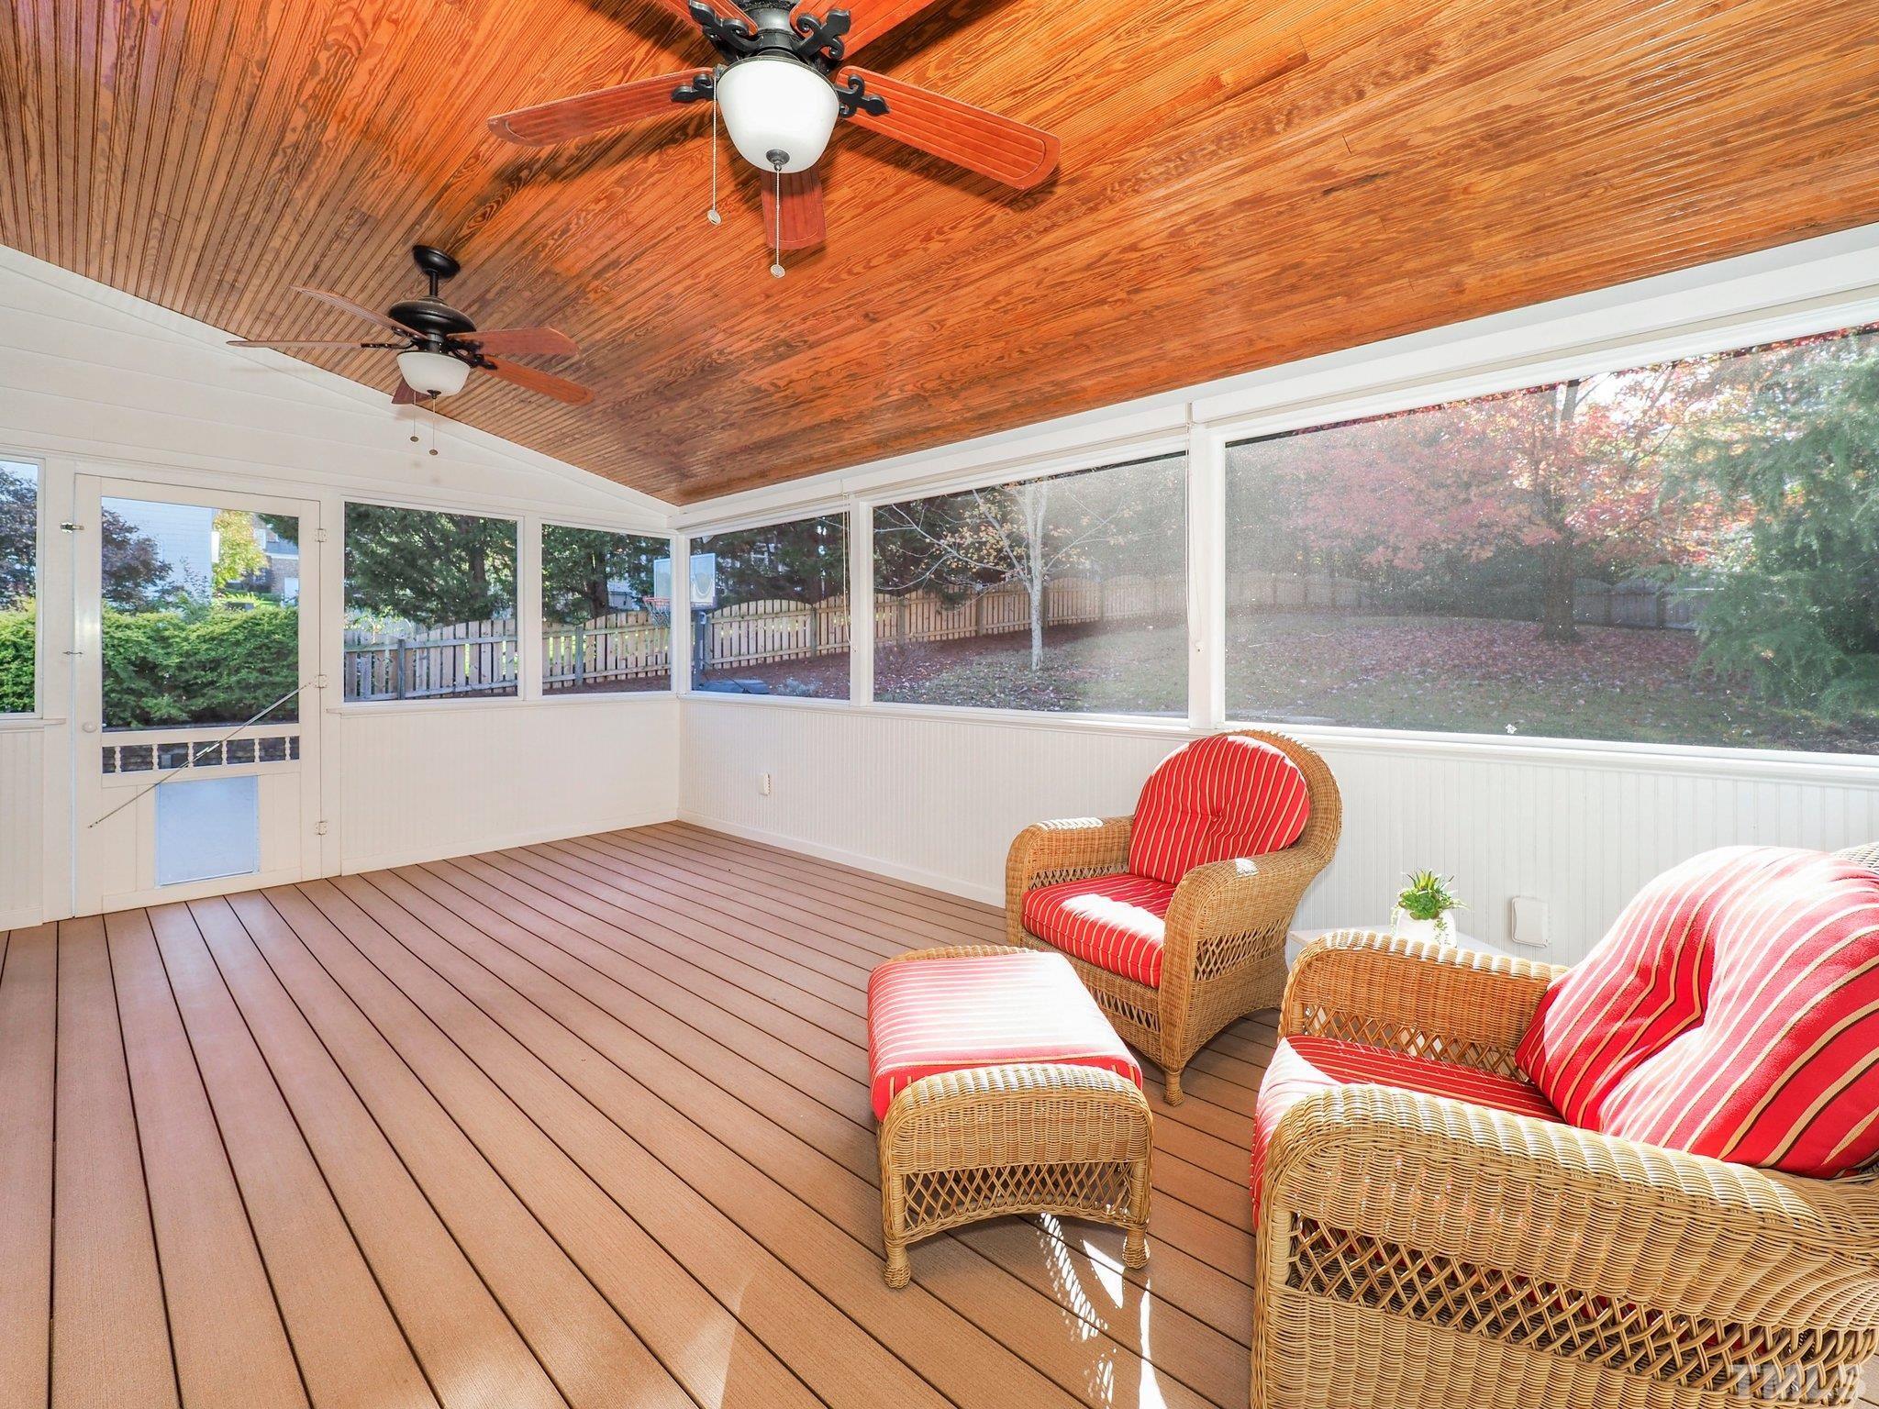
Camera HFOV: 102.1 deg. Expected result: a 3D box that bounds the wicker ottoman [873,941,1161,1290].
[{"bbox_3d":[0.120,0.921,1.836,0.560,0.440,0.630,0,3,-7],"label":"wicker ottoman"}]

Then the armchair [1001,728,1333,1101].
[{"bbox_3d":[0.829,0.616,2.671,0.860,0.975,0.770,-1,4,-34],"label":"armchair"}]

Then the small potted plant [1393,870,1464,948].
[{"bbox_3d":[1.331,0.580,2.065,0.170,0.220,0.170,3,4,33],"label":"small potted plant"}]

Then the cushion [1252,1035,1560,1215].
[{"bbox_3d":[0.834,0.781,1.201,0.590,0.150,0.560,2,3,27],"label":"cushion"}]

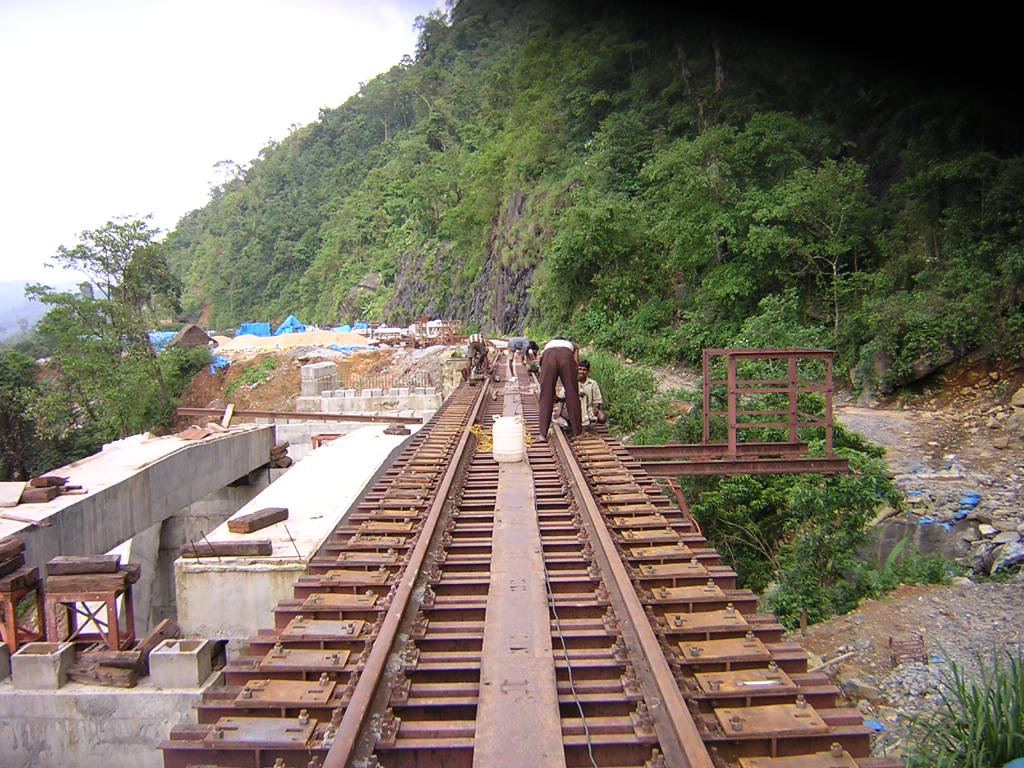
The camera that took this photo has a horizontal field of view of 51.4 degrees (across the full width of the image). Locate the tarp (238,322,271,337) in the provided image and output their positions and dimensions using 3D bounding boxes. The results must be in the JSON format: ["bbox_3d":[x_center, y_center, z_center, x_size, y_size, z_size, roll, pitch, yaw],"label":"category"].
[{"bbox_3d":[-19.345,-4.019,80.000,2.500,1.200,2.000,-1,3,0],"label":"tarp"}]

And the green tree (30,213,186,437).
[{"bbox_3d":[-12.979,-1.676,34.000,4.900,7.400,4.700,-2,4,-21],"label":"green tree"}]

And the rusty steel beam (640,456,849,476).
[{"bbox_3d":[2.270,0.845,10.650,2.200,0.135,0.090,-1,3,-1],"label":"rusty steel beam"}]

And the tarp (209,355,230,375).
[{"bbox_3d":[-13.459,-0.897,49.000,1.050,0.950,0.700,-1,3,0],"label":"tarp"}]

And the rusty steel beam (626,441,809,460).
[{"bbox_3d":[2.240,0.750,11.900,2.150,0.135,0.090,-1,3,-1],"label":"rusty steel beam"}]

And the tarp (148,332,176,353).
[{"bbox_3d":[-23.563,-2.806,72.000,2.100,1.600,1.800,-2,4,-17],"label":"tarp"}]

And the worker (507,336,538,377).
[{"bbox_3d":[0.266,-0.672,27.000,0.820,1.030,0.500,-1,3,0],"label":"worker"}]

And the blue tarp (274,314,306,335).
[{"bbox_3d":[-16.640,-4.395,80.000,2.400,1.600,2.400,-1,3,-11],"label":"blue tarp"}]

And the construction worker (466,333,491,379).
[{"bbox_3d":[-0.783,-0.618,25.100,0.580,1.150,0.800,-1,3,0],"label":"construction worker"}]

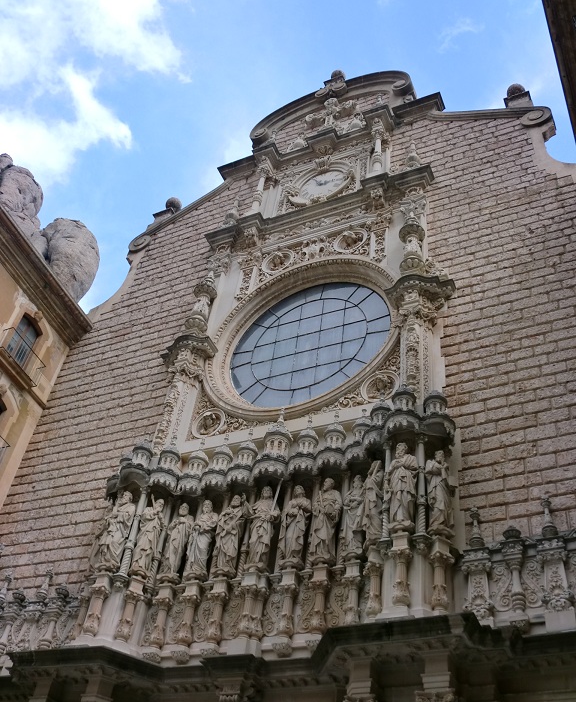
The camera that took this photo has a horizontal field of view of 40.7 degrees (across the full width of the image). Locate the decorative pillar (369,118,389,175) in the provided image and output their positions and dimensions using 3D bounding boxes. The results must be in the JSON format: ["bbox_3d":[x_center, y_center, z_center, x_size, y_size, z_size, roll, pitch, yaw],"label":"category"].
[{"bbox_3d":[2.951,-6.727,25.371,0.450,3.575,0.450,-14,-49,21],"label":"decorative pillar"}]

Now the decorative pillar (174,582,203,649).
[{"bbox_3d":[-2.009,5.337,15.602,0.310,1.275,0.320,-14,-50,21],"label":"decorative pillar"}]

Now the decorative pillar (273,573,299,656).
[{"bbox_3d":[-0.007,4.887,14.494,0.350,1.638,0.340,-14,-49,21],"label":"decorative pillar"}]

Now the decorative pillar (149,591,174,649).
[{"bbox_3d":[-2.684,5.666,16.452,0.350,1.340,0.350,-14,-50,20],"label":"decorative pillar"}]

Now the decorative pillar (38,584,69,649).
[{"bbox_3d":[-5.410,6.175,17.909,0.360,1.670,0.360,-14,-50,20],"label":"decorative pillar"}]

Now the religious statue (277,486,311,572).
[{"bbox_3d":[0.096,3.551,15.791,0.550,1.988,0.450,-14,-49,21],"label":"religious statue"}]

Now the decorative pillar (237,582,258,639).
[{"bbox_3d":[-0.762,4.980,15.033,0.310,1.225,0.320,-14,-50,21],"label":"decorative pillar"}]

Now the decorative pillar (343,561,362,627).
[{"bbox_3d":[1.242,4.683,14.996,0.350,1.400,0.350,-14,-50,20],"label":"decorative pillar"}]

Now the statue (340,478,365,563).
[{"bbox_3d":[1.430,3.426,16.305,0.600,2.020,0.500,-14,-50,20],"label":"statue"}]

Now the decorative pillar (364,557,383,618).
[{"bbox_3d":[1.589,4.348,14.472,0.330,1.330,0.330,4,-46,4],"label":"decorative pillar"}]

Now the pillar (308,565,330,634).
[{"bbox_3d":[0.595,4.622,14.388,0.350,1.316,0.340,-14,-49,21],"label":"pillar"}]

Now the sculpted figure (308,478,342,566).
[{"bbox_3d":[0.790,3.432,15.898,0.620,2.062,0.480,-14,-50,21],"label":"sculpted figure"}]

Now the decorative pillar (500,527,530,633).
[{"bbox_3d":[3.886,3.841,13.186,0.350,1.992,0.340,-14,-49,21],"label":"decorative pillar"}]

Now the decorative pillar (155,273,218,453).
[{"bbox_3d":[-2.752,0.050,21.833,1.200,7.250,0.750,-14,-50,21],"label":"decorative pillar"}]

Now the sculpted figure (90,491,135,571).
[{"bbox_3d":[-3.734,3.884,16.909,0.600,1.990,0.480,-14,-49,21],"label":"sculpted figure"}]

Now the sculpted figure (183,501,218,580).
[{"bbox_3d":[-1.813,4.071,16.903,0.540,2.025,0.460,-14,-50,21],"label":"sculpted figure"}]

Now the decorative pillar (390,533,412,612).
[{"bbox_3d":[1.948,3.761,13.298,0.340,1.424,0.340,-14,-49,21],"label":"decorative pillar"}]

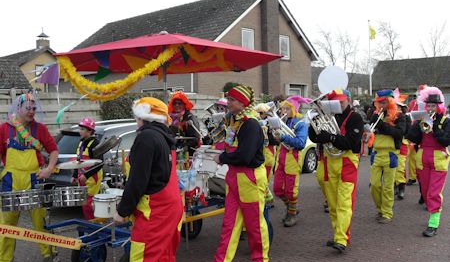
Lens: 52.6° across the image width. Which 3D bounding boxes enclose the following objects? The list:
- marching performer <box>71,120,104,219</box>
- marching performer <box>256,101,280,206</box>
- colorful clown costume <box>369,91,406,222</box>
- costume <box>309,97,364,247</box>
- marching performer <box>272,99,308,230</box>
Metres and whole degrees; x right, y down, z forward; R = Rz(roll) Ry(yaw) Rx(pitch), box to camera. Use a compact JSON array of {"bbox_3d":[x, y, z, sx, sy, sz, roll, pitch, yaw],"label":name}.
[{"bbox_3d":[-1.737,0.626,5.708,0.450,1.500,0.400,2,4,43],"label":"marching performer"},{"bbox_3d":[0.621,0.395,7.153,0.450,1.680,0.500,-4,4,-44],"label":"marching performer"},{"bbox_3d":[2.228,0.346,6.241,0.540,1.800,0.460,0,4,30],"label":"colorful clown costume"},{"bbox_3d":[1.252,0.434,5.109,0.580,1.800,0.560,1,4,41],"label":"costume"},{"bbox_3d":[0.894,0.411,6.213,0.500,1.740,0.500,-4,4,-44],"label":"marching performer"}]

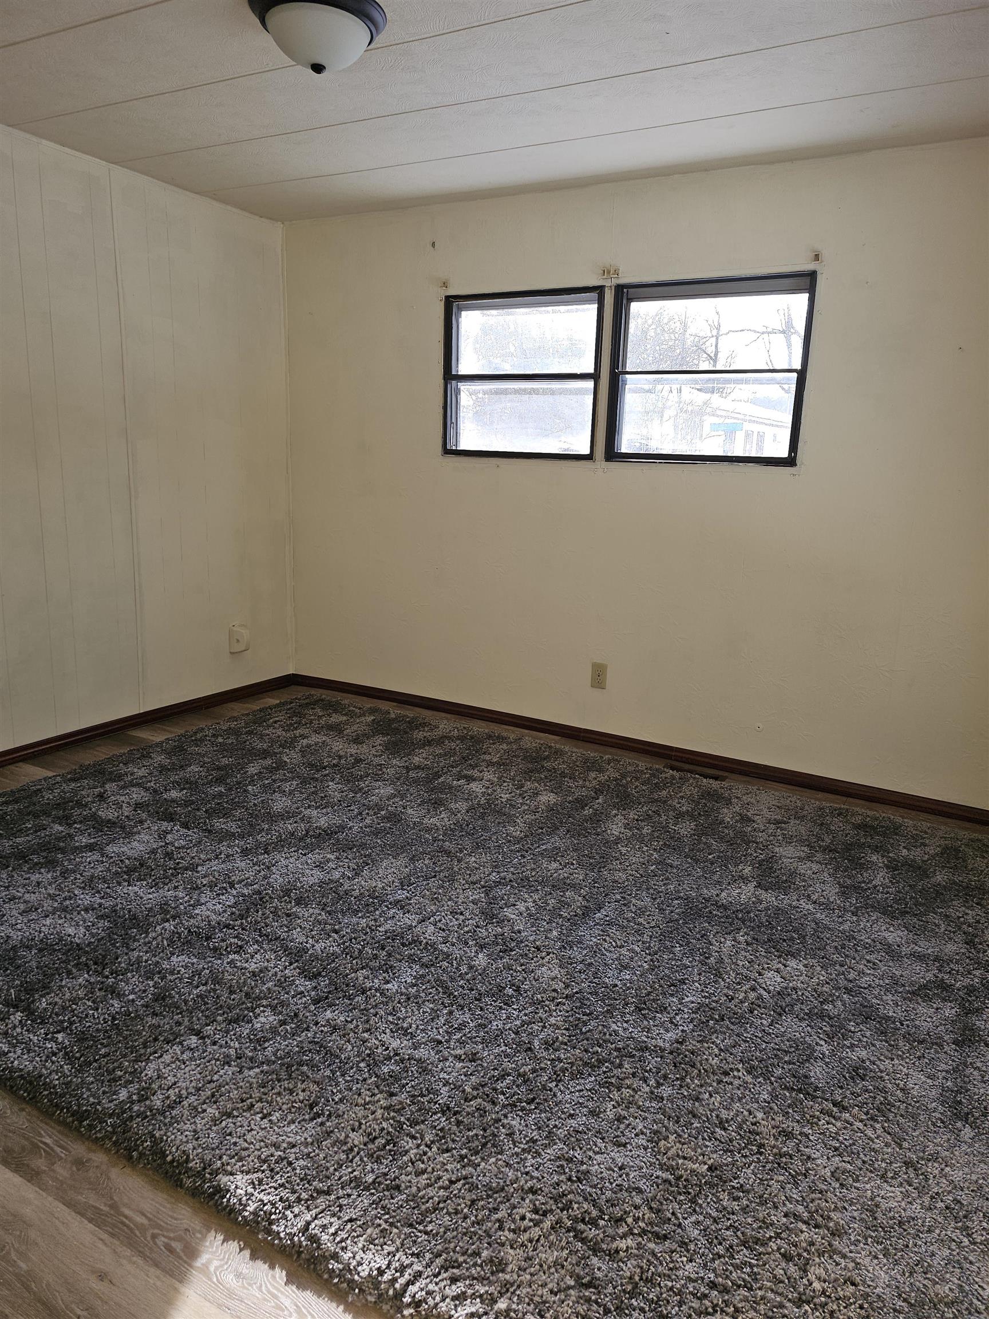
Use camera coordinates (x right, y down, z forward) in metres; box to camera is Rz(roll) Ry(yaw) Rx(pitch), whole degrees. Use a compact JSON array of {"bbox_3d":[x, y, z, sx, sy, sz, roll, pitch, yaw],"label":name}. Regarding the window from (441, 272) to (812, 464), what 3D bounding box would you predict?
[{"bbox_3d":[0.467,-1.153,3.561,1.555,0.678,0.090,9,15,28],"label":"window"}]

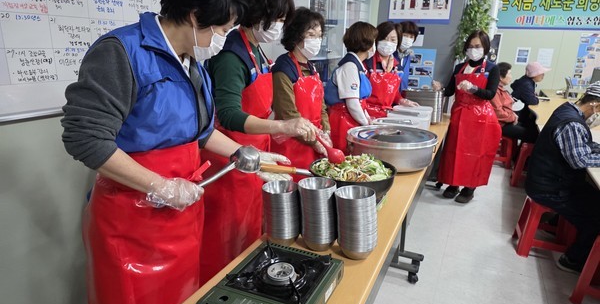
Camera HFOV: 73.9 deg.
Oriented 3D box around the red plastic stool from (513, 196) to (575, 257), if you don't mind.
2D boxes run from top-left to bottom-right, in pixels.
[{"bbox_3d":[1.795,0.514,2.891,0.350,0.440,0.350,8,17,21],"label":"red plastic stool"}]

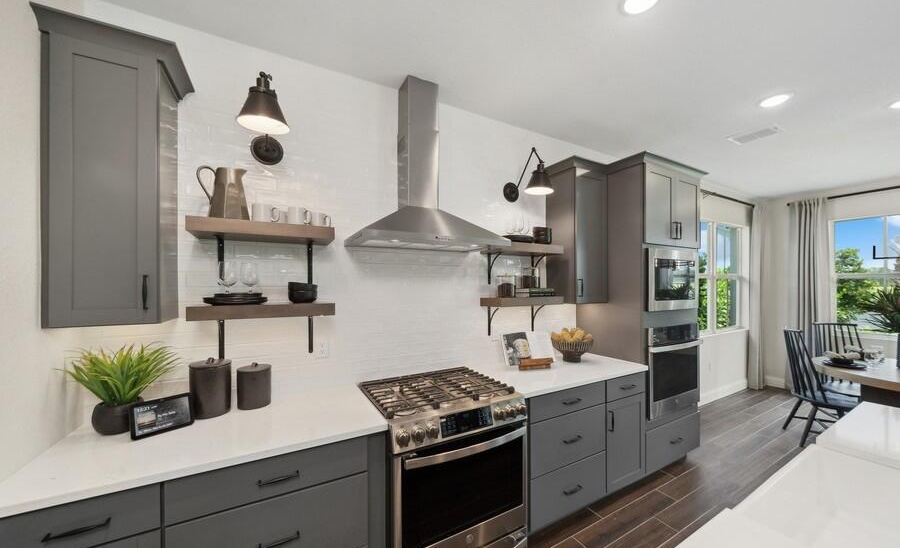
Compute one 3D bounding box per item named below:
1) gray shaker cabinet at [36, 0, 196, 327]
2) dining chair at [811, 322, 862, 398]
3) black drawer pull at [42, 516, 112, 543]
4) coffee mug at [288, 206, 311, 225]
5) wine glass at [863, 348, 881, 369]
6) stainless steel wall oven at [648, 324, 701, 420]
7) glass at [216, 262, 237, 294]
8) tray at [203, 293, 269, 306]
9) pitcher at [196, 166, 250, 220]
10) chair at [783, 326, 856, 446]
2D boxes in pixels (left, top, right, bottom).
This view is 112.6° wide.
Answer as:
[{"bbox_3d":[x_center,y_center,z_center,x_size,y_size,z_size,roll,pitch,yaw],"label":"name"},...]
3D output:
[{"bbox_3d":[-1.392,-0.369,1.302,0.385,1.165,0.335,0,0,-27],"label":"gray shaker cabinet"},{"bbox_3d":[4.220,1.090,3.070,0.510,1.030,0.570,0,0,7],"label":"dining chair"},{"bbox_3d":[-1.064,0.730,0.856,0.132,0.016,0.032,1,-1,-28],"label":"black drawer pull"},{"bbox_3d":[-0.773,-0.289,1.551,0.115,0.094,0.083,1,-1,-28],"label":"coffee mug"},{"bbox_3d":[4.002,0.787,2.848,0.085,0.160,0.085,1,-1,-28],"label":"wine glass"},{"bbox_3d":[1.623,0.748,2.546,0.740,0.700,0.580,1,-1,-28],"label":"stainless steel wall oven"},{"bbox_3d":[-1.084,0.017,1.461,0.080,0.164,0.080,1,-1,-28],"label":"glass"},{"bbox_3d":[-1.055,0.124,1.476,0.255,0.056,0.255,1,-1,-28],"label":"tray"},{"bbox_3d":[-1.066,-0.372,1.411,0.205,0.255,0.150,1,-1,-28],"label":"pitcher"},{"bbox_3d":[3.600,1.085,2.830,0.570,1.000,0.490,-1,-1,27],"label":"chair"}]

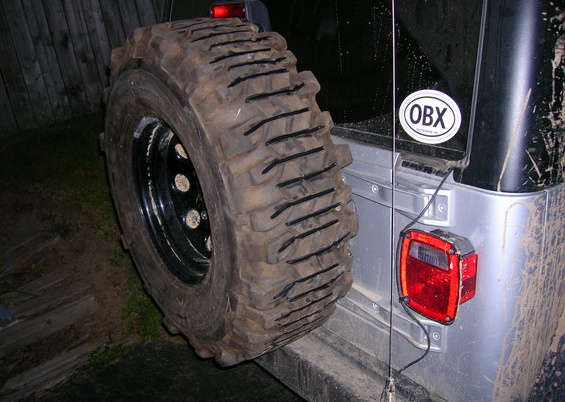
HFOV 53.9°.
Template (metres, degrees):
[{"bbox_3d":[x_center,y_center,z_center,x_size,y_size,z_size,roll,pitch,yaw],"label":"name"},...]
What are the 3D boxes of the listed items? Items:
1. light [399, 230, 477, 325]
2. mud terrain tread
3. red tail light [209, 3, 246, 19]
[{"bbox_3d":[0.300,0.139,1.064,0.066,0.164,0.133,-18,25,-34],"label":"light"},{"bbox_3d":[-0.180,-0.021,1.387,0.290,0.820,0.820,-18,25,-34],"label":"mud terrain tread"},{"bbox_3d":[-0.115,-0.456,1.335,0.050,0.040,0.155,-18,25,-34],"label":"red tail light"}]

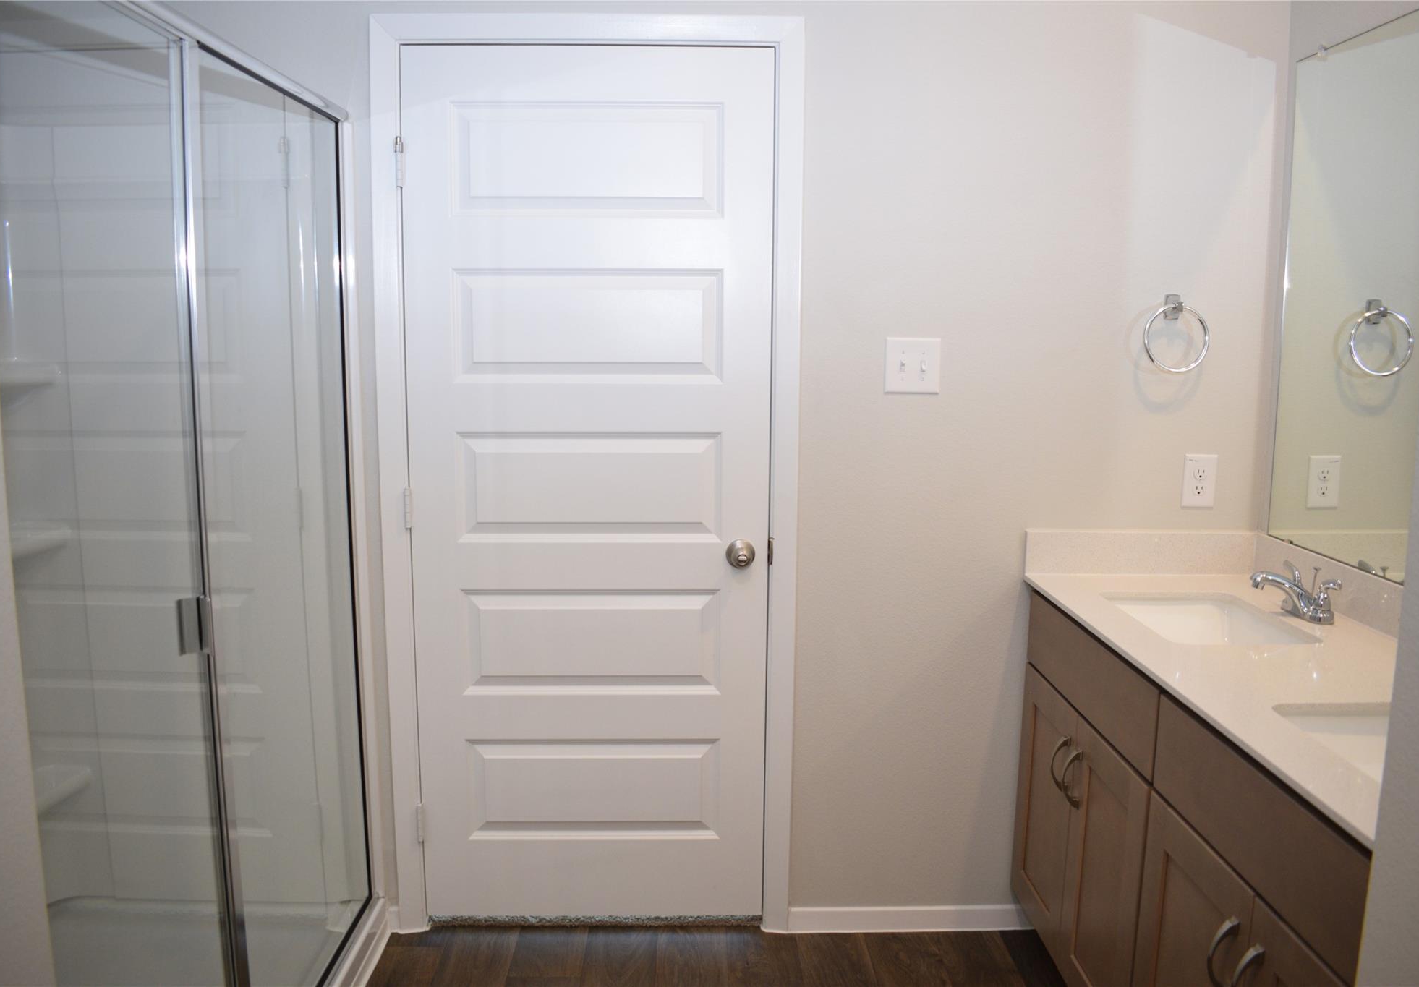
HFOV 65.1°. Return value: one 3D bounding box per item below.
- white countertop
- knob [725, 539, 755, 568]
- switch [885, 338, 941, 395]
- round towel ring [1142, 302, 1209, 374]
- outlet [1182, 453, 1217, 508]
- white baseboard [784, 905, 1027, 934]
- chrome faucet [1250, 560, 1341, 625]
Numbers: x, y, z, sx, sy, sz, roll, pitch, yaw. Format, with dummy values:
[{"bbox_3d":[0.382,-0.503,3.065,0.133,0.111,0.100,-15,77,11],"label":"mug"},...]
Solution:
[{"bbox_3d":[1.006,0.308,1.845,0.555,0.030,1.510,0,8,0],"label":"white countertop"},{"bbox_3d":[0.072,0.143,2.544,0.064,0.064,0.065,0,8,0],"label":"knob"},{"bbox_3d":[0.460,-0.288,2.511,0.122,0.122,0.014,0,8,0],"label":"switch"},{"bbox_3d":[1.042,-0.350,2.475,0.149,0.157,0.050,0,8,0],"label":"round towel ring"},{"bbox_3d":[1.127,-0.029,2.555,0.074,0.120,0.009,0,8,0],"label":"outlet"},{"bbox_3d":[0.485,1.035,2.701,0.600,0.067,0.015,0,8,0],"label":"white baseboard"},{"bbox_3d":[1.146,0.194,2.186,0.165,0.105,0.170,0,8,0],"label":"chrome faucet"}]

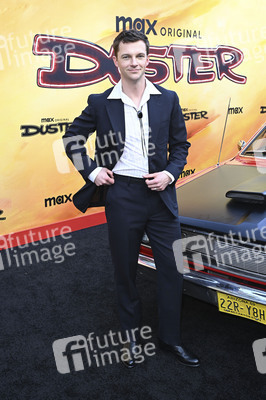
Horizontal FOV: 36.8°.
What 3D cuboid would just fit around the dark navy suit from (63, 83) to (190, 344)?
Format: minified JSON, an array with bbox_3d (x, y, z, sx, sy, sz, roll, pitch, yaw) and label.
[{"bbox_3d":[-0.032,0.145,2.233,0.660,1.510,0.330,-4,16,-12],"label":"dark navy suit"}]

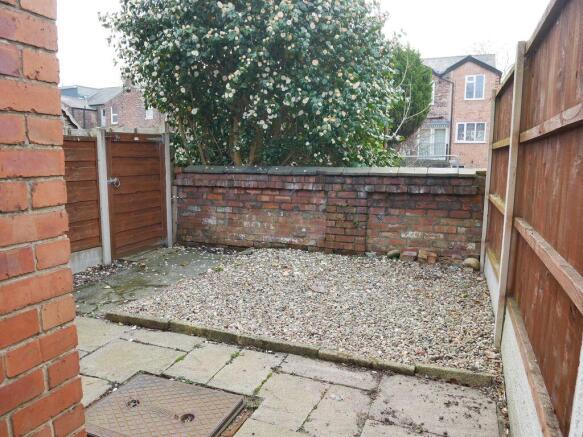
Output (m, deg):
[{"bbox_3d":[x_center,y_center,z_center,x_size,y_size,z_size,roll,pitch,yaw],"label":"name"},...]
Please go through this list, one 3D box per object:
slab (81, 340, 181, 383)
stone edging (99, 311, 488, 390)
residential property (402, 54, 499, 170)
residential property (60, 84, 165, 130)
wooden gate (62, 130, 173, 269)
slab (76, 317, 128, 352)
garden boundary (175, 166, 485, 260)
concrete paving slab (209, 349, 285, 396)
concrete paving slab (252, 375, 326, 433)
[{"bbox_3d":[-1.084,0.959,2.665,0.610,0.050,0.492,3,7,21],"label":"slab"},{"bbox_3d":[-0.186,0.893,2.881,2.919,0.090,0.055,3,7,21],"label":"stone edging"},{"bbox_3d":[9.159,-5.841,23.969,6.200,7.000,6.300,3,7,21],"label":"residential property"},{"bbox_3d":[-14.216,-6.269,31.487,8.500,7.300,7.500,3,7,21],"label":"residential property"},{"bbox_3d":[-2.081,-0.285,4.974,0.110,1.591,1.735,3,7,21],"label":"wooden gate"},{"bbox_3d":[-1.598,0.900,3.129,0.653,0.050,0.495,3,7,21],"label":"slab"},{"bbox_3d":[0.242,-0.117,5.227,4.065,1.082,0.300,3,7,21],"label":"garden boundary"},{"bbox_3d":[-0.270,0.976,2.557,0.304,0.050,0.514,3,7,21],"label":"concrete paving slab"},{"bbox_3d":[-0.026,1.016,2.234,0.343,0.050,0.461,3,7,21],"label":"concrete paving slab"}]

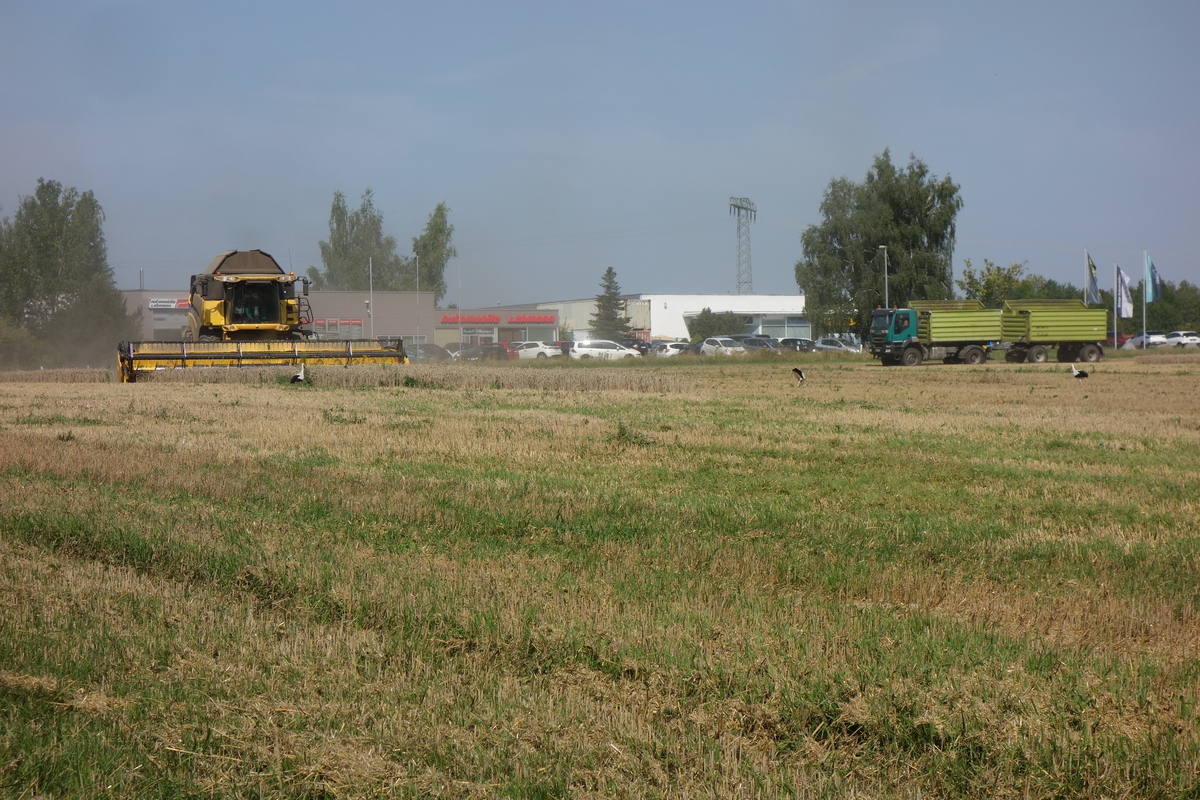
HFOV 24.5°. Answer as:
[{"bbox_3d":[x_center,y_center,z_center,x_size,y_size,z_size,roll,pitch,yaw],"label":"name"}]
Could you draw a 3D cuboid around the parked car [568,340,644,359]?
[{"bbox_3d":[0.367,-3.061,179.000,4.760,1.550,1.800,-1,1,-13],"label":"parked car"}]

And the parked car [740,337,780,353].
[{"bbox_3d":[12.398,-3.839,206.000,1.790,1.540,4.250,-1,2,-41],"label":"parked car"}]

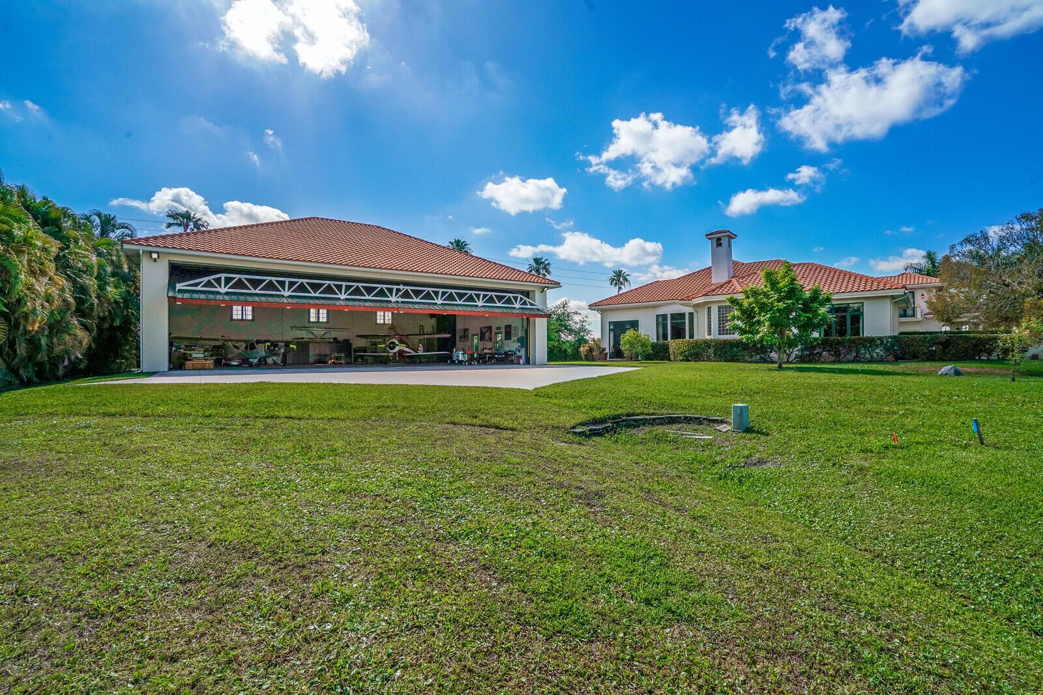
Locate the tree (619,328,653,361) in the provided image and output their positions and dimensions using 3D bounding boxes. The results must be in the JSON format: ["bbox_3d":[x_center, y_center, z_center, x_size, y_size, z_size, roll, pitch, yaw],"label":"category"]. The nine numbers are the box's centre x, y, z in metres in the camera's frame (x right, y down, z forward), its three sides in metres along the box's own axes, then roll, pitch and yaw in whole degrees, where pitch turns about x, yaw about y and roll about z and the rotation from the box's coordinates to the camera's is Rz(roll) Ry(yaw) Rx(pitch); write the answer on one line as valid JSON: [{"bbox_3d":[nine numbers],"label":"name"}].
[{"bbox_3d":[7.089,-0.150,28.800,2.100,2.100,2.000,0,0,0],"label":"tree"}]

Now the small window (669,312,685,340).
[{"bbox_3d":[10.363,-1.370,30.700,1.000,1.850,0.150,0,0,38],"label":"small window"}]

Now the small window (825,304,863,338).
[{"bbox_3d":[17.894,-1.450,25.800,2.100,2.150,0.150,0,0,45],"label":"small window"}]

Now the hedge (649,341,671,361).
[{"bbox_3d":[8.993,0.220,30.000,1.900,1.300,1.100,0,0,45],"label":"hedge"}]

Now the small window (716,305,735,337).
[{"bbox_3d":[12.677,-1.640,28.500,1.250,1.820,0.130,0,0,44],"label":"small window"}]

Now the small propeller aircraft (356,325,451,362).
[{"bbox_3d":[-7.977,0.050,33.000,6.700,2.250,6.000,0,0,9],"label":"small propeller aircraft"}]

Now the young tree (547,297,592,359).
[{"bbox_3d":[4.001,-1.600,41.000,4.300,5.600,4.200,0,0,0],"label":"young tree"}]

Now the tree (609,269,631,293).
[{"bbox_3d":[15.742,-5.700,74.000,3.600,13.800,3.600,0,0,0],"label":"tree"}]

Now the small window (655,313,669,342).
[{"bbox_3d":[9.553,-1.330,31.500,0.150,1.880,0.950,0,0,-37],"label":"small window"}]

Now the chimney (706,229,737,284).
[{"bbox_3d":[14.304,-6.450,33.100,1.600,4.000,1.450,0,0,45],"label":"chimney"}]

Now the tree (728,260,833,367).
[{"bbox_3d":[11.796,-1.500,21.200,4.700,4.900,4.600,0,0,0],"label":"tree"}]

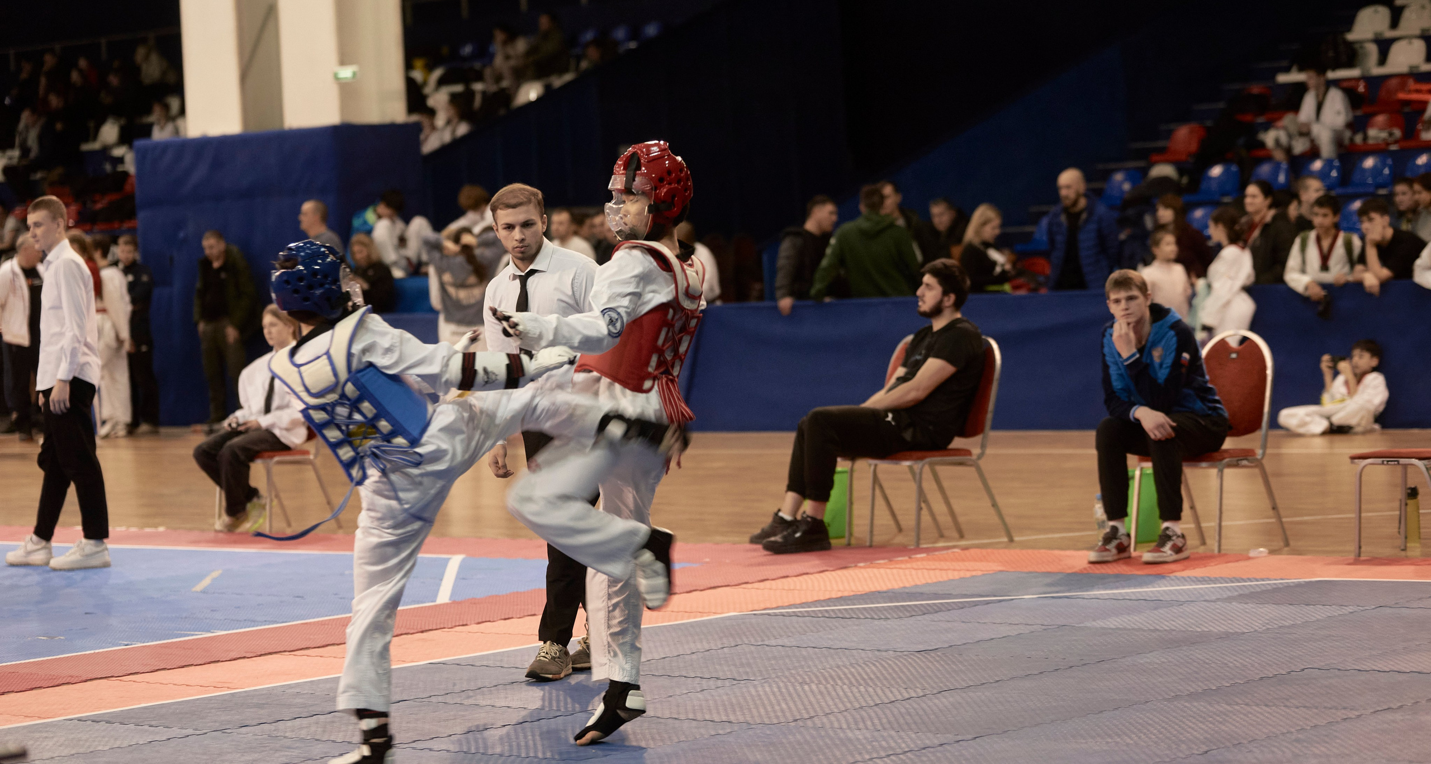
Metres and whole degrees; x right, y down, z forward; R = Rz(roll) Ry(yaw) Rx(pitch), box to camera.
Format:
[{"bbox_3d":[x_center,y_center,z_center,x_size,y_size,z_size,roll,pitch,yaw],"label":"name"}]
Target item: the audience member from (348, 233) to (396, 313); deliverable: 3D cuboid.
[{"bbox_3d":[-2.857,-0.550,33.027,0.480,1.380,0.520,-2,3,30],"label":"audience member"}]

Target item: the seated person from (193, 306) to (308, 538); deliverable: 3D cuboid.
[{"bbox_3d":[-2.617,0.199,22.500,0.780,1.260,0.520,-5,3,-44],"label":"seated person"}]

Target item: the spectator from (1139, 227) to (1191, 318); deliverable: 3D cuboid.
[{"bbox_3d":[3.084,-0.402,27.025,0.400,1.300,0.320,-4,3,-30],"label":"spectator"}]

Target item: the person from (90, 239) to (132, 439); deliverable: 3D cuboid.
[{"bbox_3d":[-5.239,-0.387,34.400,0.370,1.730,0.460,-3,2,0],"label":"person"}]

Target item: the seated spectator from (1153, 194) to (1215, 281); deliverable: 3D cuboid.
[{"bbox_3d":[3.357,-0.712,28.725,0.620,1.280,0.500,-5,3,-41],"label":"seated spectator"}]

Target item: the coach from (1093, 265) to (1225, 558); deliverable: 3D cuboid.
[{"bbox_3d":[1.962,0.150,17.500,0.500,1.260,0.730,-1,3,38],"label":"coach"}]

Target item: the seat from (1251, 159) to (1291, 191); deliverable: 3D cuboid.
[{"bbox_3d":[4.070,-1.496,29.500,0.420,0.360,0.430,-5,3,-44],"label":"seat"}]

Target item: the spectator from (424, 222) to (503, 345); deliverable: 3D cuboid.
[{"bbox_3d":[-1.999,-0.545,32.328,0.660,1.500,0.400,-2,2,18],"label":"spectator"}]

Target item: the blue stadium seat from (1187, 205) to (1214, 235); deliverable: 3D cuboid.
[{"bbox_3d":[3.762,-1.200,30.710,0.420,0.330,0.390,-1,3,43],"label":"blue stadium seat"}]

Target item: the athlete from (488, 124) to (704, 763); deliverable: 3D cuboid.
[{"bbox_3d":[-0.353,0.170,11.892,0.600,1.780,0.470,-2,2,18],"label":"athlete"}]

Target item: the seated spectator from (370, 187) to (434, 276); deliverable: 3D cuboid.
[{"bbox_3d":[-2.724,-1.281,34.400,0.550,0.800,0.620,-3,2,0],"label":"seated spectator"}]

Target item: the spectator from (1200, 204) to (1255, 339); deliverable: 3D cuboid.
[{"bbox_3d":[3.375,-0.471,26.000,0.420,1.380,0.420,-2,2,12],"label":"spectator"}]

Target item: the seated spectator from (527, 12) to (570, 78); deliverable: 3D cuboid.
[{"bbox_3d":[-1.813,-3.335,42.000,0.680,1.150,0.470,-5,3,-41],"label":"seated spectator"}]

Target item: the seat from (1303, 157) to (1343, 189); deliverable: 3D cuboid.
[{"bbox_3d":[4.602,-1.564,30.500,0.420,0.330,0.350,-1,3,44],"label":"seat"}]

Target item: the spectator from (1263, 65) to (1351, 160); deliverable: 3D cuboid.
[{"bbox_3d":[4.801,-1.993,31.876,0.520,1.050,0.720,-2,3,34],"label":"spectator"}]

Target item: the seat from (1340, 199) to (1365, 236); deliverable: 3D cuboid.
[{"bbox_3d":[4.782,-1.212,29.749,0.420,0.330,0.390,-1,3,43],"label":"seat"}]

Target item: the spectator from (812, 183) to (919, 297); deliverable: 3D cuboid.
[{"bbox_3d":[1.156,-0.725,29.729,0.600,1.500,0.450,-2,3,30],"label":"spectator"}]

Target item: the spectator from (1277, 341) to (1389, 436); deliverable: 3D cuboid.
[{"bbox_3d":[4.032,0.047,25.900,0.600,0.630,0.520,-5,3,-37],"label":"spectator"}]

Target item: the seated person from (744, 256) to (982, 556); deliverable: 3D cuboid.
[{"bbox_3d":[0.729,0.111,18.850,1.000,1.340,0.520,-4,3,-29],"label":"seated person"}]

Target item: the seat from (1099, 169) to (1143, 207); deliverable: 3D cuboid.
[{"bbox_3d":[3.216,-1.546,31.800,0.420,0.330,0.350,-1,3,44],"label":"seat"}]

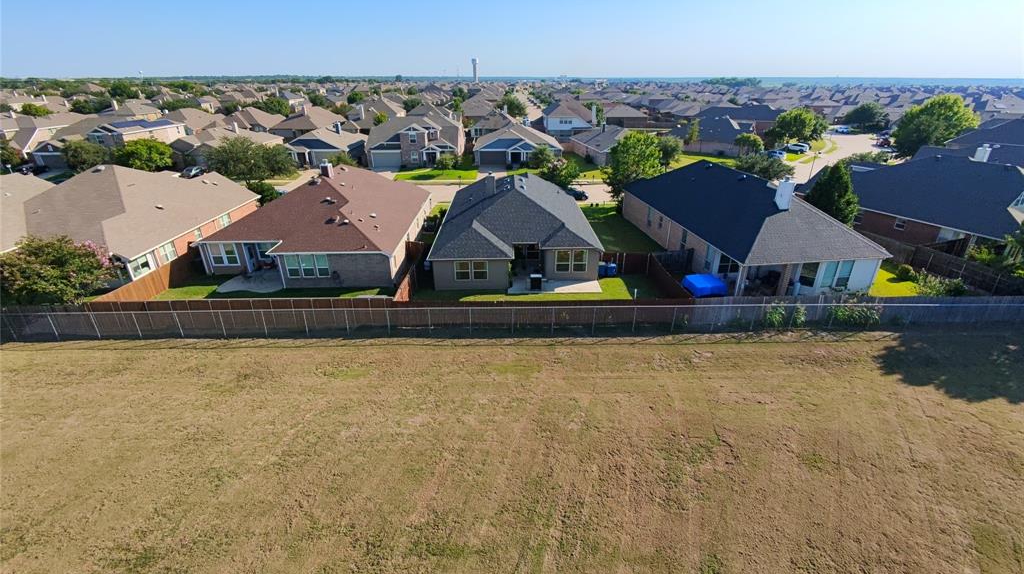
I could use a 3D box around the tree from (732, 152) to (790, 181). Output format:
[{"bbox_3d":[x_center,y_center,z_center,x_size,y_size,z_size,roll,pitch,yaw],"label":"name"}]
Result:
[{"bbox_3d":[33.324,-15.023,63.340,7.400,6.200,7.400,0,24,0],"label":"tree"}]

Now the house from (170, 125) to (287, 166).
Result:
[{"bbox_3d":[-54.623,-28.254,91.395,13.200,6.300,20.000,0,24,0],"label":"house"}]

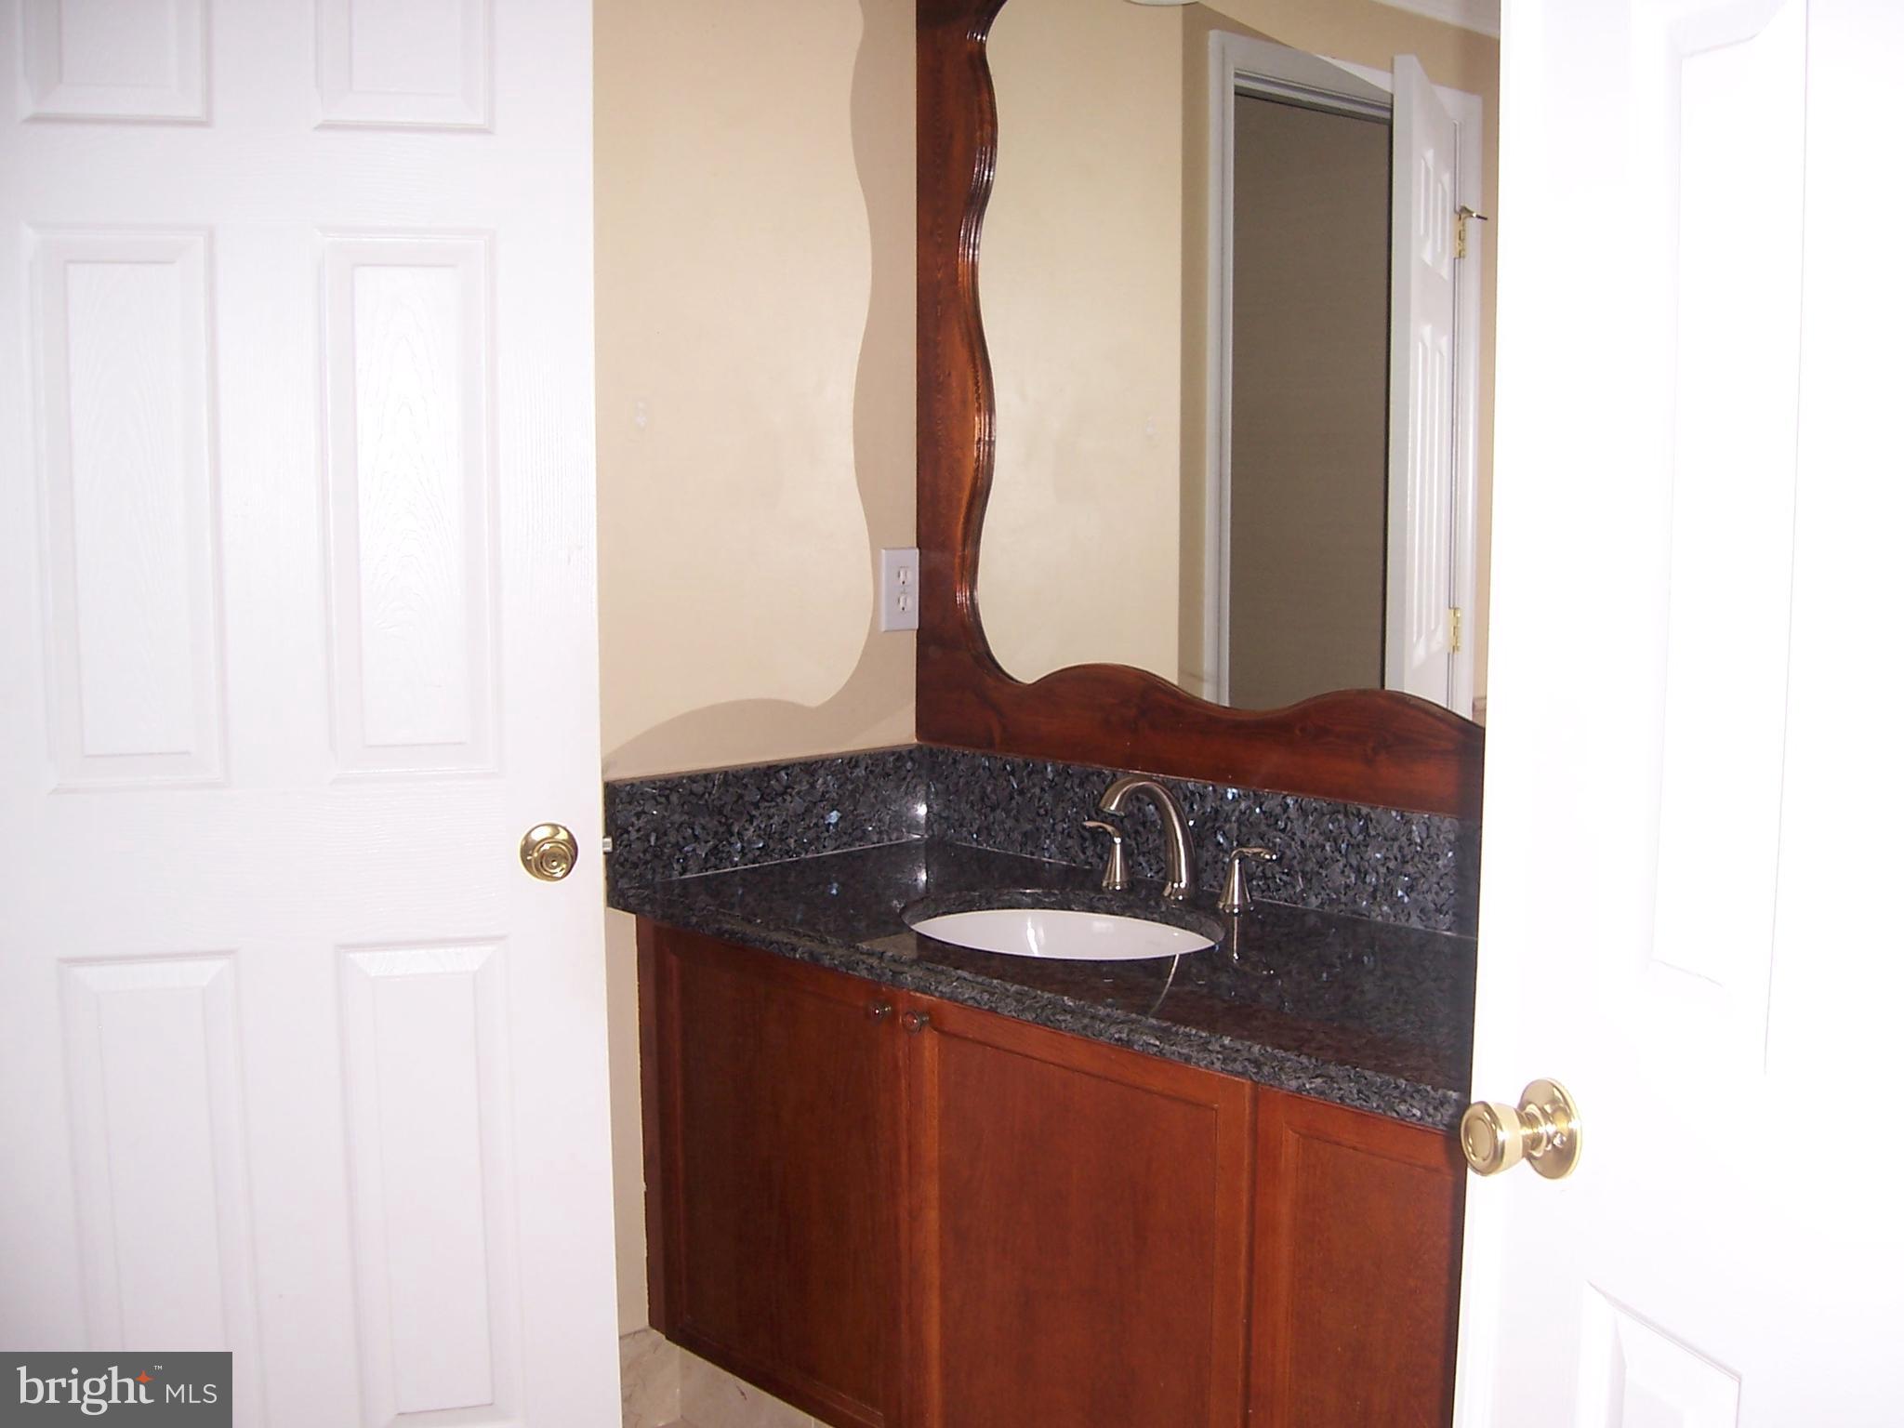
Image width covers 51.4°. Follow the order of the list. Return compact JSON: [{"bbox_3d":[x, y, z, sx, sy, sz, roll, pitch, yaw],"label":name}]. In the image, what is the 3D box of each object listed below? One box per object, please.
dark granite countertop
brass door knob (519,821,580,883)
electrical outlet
[{"bbox_3d":[0.252,0.287,2.317,0.585,0.036,1.460,-6,9,-44],"label":"dark granite countertop"},{"bbox_3d":[-0.441,0.159,2.182,0.065,0.065,0.060,-2,7,-16],"label":"brass door knob"},{"bbox_3d":[-0.074,-0.185,2.960,0.076,0.122,0.008,-6,9,-44],"label":"electrical outlet"}]

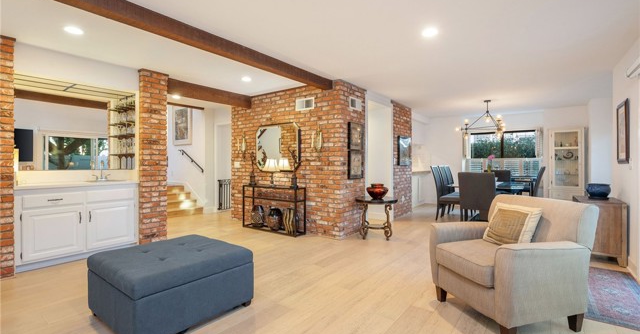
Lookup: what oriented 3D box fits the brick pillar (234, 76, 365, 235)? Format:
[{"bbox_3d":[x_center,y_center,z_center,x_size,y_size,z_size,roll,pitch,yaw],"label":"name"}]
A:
[{"bbox_3d":[-0.500,-0.112,5.715,2.657,2.430,0.837,0,1,37],"label":"brick pillar"}]

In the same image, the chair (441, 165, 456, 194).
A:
[{"bbox_3d":[3.111,0.534,6.837,0.600,1.110,0.480,0,1,37],"label":"chair"}]

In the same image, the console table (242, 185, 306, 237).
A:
[{"bbox_3d":[-0.799,0.722,5.262,1.297,0.775,0.270,0,1,37],"label":"console table"}]

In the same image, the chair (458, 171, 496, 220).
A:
[{"bbox_3d":[2.738,0.595,5.179,0.530,1.020,0.600,0,1,37],"label":"chair"}]

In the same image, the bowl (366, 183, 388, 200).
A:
[{"bbox_3d":[0.914,0.390,4.770,0.340,0.250,0.340,0,0,11],"label":"bowl"}]

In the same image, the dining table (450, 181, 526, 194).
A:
[{"bbox_3d":[3.461,0.722,6.100,1.170,0.750,2.100,0,1,37],"label":"dining table"}]

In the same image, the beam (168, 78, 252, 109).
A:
[{"bbox_3d":[-1.901,-1.245,5.221,0.140,0.210,1.680,0,1,37],"label":"beam"}]

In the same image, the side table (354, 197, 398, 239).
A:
[{"bbox_3d":[0.907,0.811,4.776,0.660,0.600,0.660,0,0,0],"label":"side table"}]

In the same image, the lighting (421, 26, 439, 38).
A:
[{"bbox_3d":[1.096,-1.336,3.017,0.165,0.030,0.165,0,1,37],"label":"lighting"}]

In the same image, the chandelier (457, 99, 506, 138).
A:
[{"bbox_3d":[3.284,-0.950,6.131,0.900,0.780,0.950,0,1,37],"label":"chandelier"}]

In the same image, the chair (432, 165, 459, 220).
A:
[{"bbox_3d":[2.679,0.540,6.261,0.600,1.110,0.470,0,1,37],"label":"chair"}]

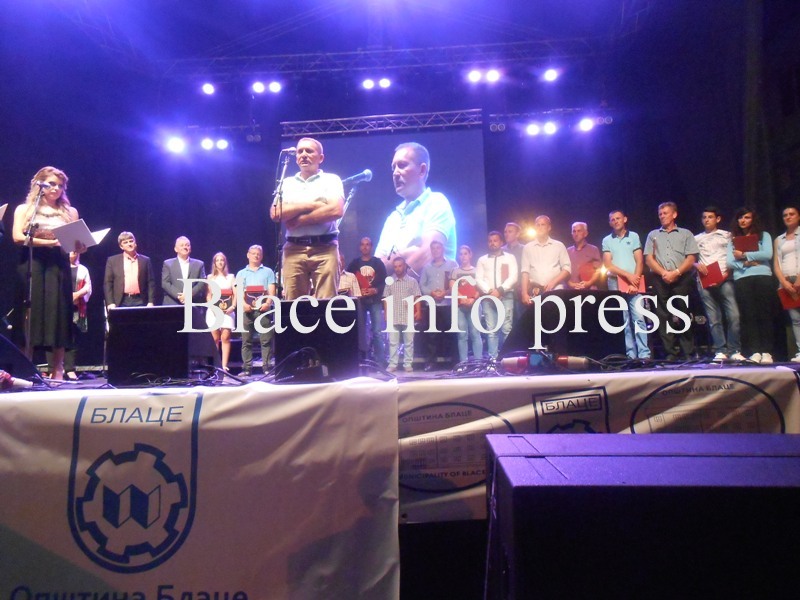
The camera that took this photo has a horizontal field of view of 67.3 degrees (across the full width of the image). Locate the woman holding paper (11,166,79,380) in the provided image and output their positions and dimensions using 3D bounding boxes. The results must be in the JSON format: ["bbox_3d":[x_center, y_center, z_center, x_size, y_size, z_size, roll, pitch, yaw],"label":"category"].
[{"bbox_3d":[-2.788,-0.231,4.807,0.520,1.720,0.440,3,-8,-41],"label":"woman holding paper"}]

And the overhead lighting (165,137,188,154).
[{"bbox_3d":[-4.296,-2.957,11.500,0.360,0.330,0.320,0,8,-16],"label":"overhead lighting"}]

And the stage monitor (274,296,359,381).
[{"bbox_3d":[-0.437,0.242,3.573,0.460,0.435,0.540,-2,-6,4],"label":"stage monitor"}]

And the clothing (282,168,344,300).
[{"bbox_3d":[-0.636,-0.239,4.439,0.480,1.480,0.300,-2,-6,3],"label":"clothing"}]

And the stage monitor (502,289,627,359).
[{"bbox_3d":[0.937,0.197,3.577,0.460,0.435,0.540,2,-7,-31],"label":"stage monitor"}]

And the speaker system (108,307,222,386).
[{"bbox_3d":[-1.411,0.286,3.680,0.460,0.435,0.540,-2,-6,3],"label":"speaker system"}]

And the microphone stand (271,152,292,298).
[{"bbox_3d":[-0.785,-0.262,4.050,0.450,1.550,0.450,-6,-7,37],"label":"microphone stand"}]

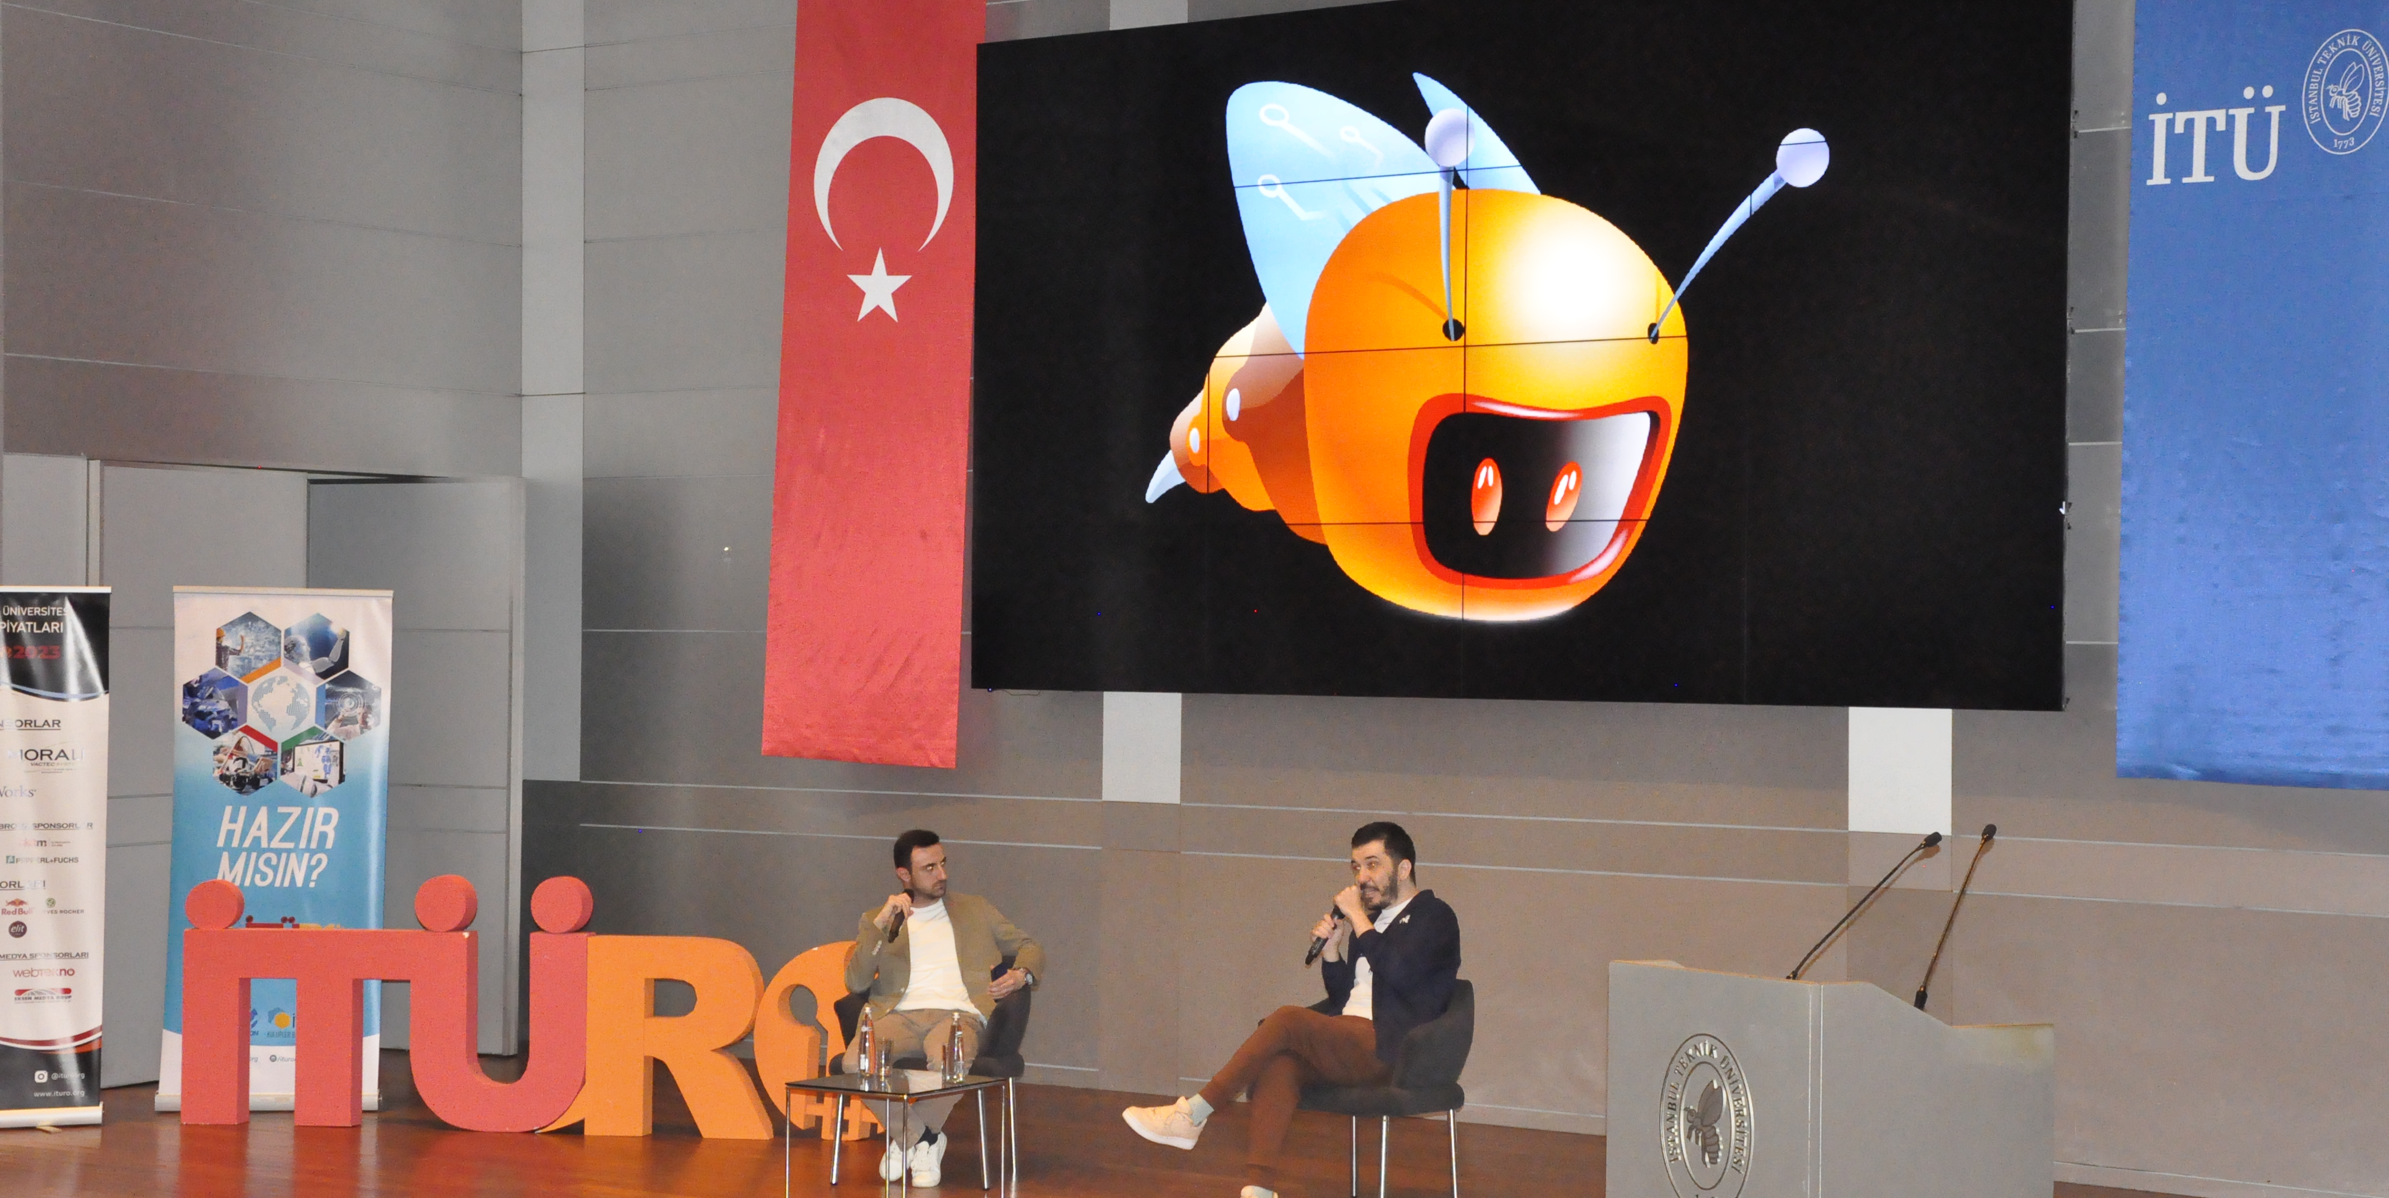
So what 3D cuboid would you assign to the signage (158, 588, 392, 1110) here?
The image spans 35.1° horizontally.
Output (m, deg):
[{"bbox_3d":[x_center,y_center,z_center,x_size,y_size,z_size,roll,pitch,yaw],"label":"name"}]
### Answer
[{"bbox_3d":[-3.645,0.985,15.030,0.870,2.040,0.200,0,-1,5],"label":"signage"}]

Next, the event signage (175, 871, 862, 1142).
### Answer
[{"bbox_3d":[-2.440,1.535,14.390,2.920,0.955,0.150,0,-1,11],"label":"event signage"}]

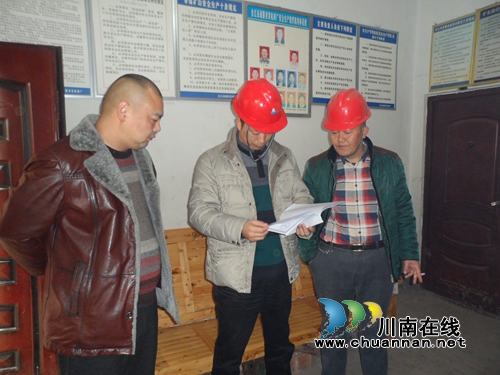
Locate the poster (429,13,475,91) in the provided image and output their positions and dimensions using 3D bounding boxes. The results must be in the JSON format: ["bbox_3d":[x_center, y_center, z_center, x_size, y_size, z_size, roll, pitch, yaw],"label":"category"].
[{"bbox_3d":[1.963,-1.304,3.676,0.025,0.658,0.460,-3,6,-26],"label":"poster"}]

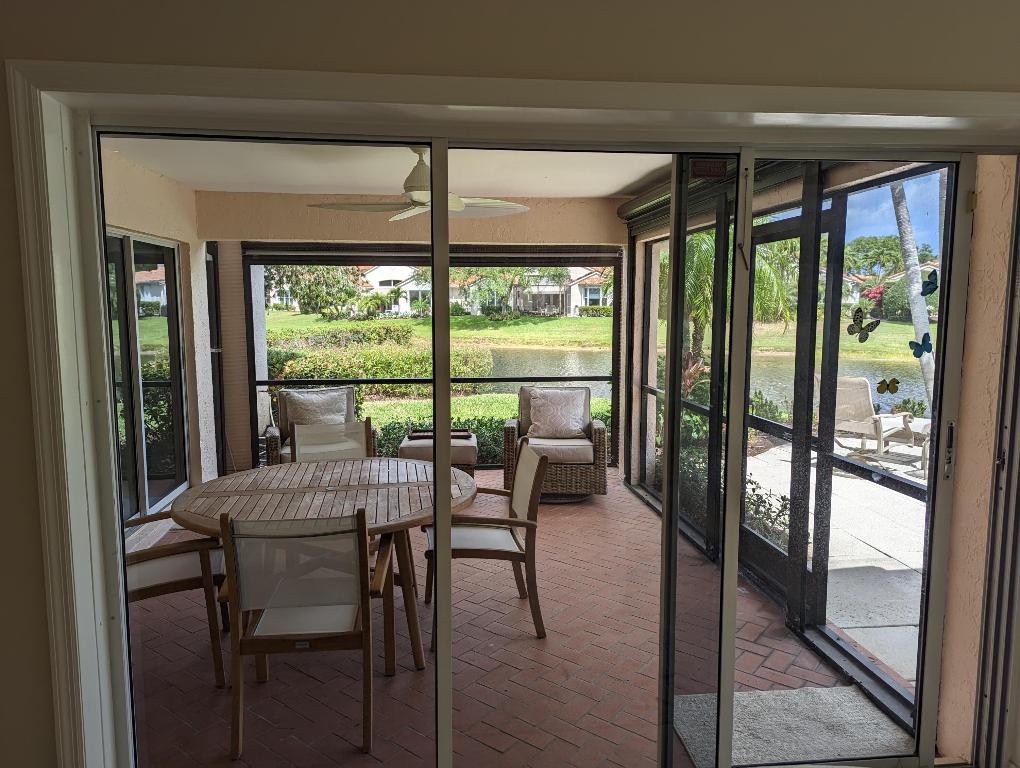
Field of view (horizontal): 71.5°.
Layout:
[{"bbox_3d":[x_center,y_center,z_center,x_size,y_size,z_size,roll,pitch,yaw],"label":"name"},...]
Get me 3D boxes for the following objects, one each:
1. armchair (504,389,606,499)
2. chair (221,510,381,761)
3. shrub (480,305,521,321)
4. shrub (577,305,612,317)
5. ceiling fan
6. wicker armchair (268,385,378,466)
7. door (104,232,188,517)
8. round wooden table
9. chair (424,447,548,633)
[{"bbox_3d":[0.396,0.503,6.126,0.820,0.900,0.860,1,6,6],"label":"armchair"},{"bbox_3d":[-0.777,0.863,2.792,0.580,0.905,0.600,-1,6,-6],"label":"chair"},{"bbox_3d":[-0.845,-6.360,63.000,3.600,1.400,2.000,0,6,-1],"label":"shrub"},{"bbox_3d":[8.136,-6.906,67.000,3.400,1.100,1.300,1,6,7],"label":"shrub"},{"bbox_3d":[-0.593,-1.307,4.347,1.450,0.480,1.450,-1,6,-6],"label":"ceiling fan"},{"bbox_3d":[-1.552,0.537,5.819,0.820,0.900,0.860,-2,6,-15],"label":"wicker armchair"},{"bbox_3d":[-2.888,-0.052,5.501,0.120,2.140,1.830,-1,6,-6],"label":"door"},{"bbox_3d":[-0.850,0.877,3.458,1.400,0.733,1.400,0,6,0],"label":"round wooden table"},{"bbox_3d":[-0.147,0.773,3.624,0.600,0.905,0.580,-1,6,-10],"label":"chair"}]

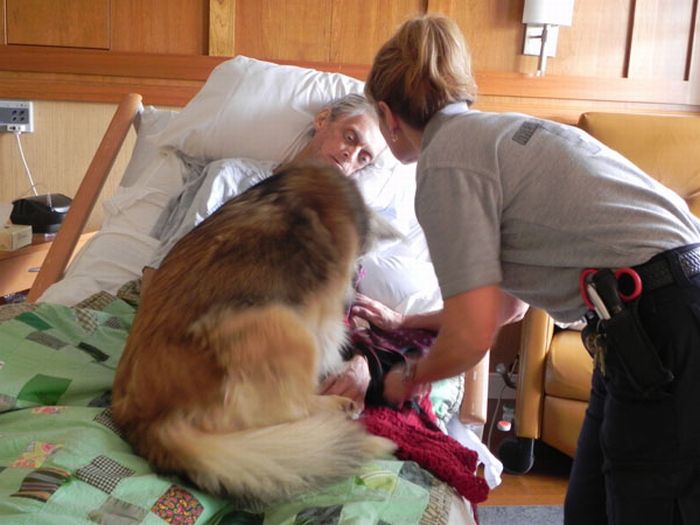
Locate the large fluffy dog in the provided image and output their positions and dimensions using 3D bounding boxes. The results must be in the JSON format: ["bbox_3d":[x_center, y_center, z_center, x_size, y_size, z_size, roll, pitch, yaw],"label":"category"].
[{"bbox_3d":[-0.189,0.064,1.593,0.540,0.550,0.400,-4,13,-31],"label":"large fluffy dog"}]

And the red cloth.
[{"bbox_3d":[0.138,0.347,1.614,0.280,0.120,0.170,12,14,39],"label":"red cloth"}]

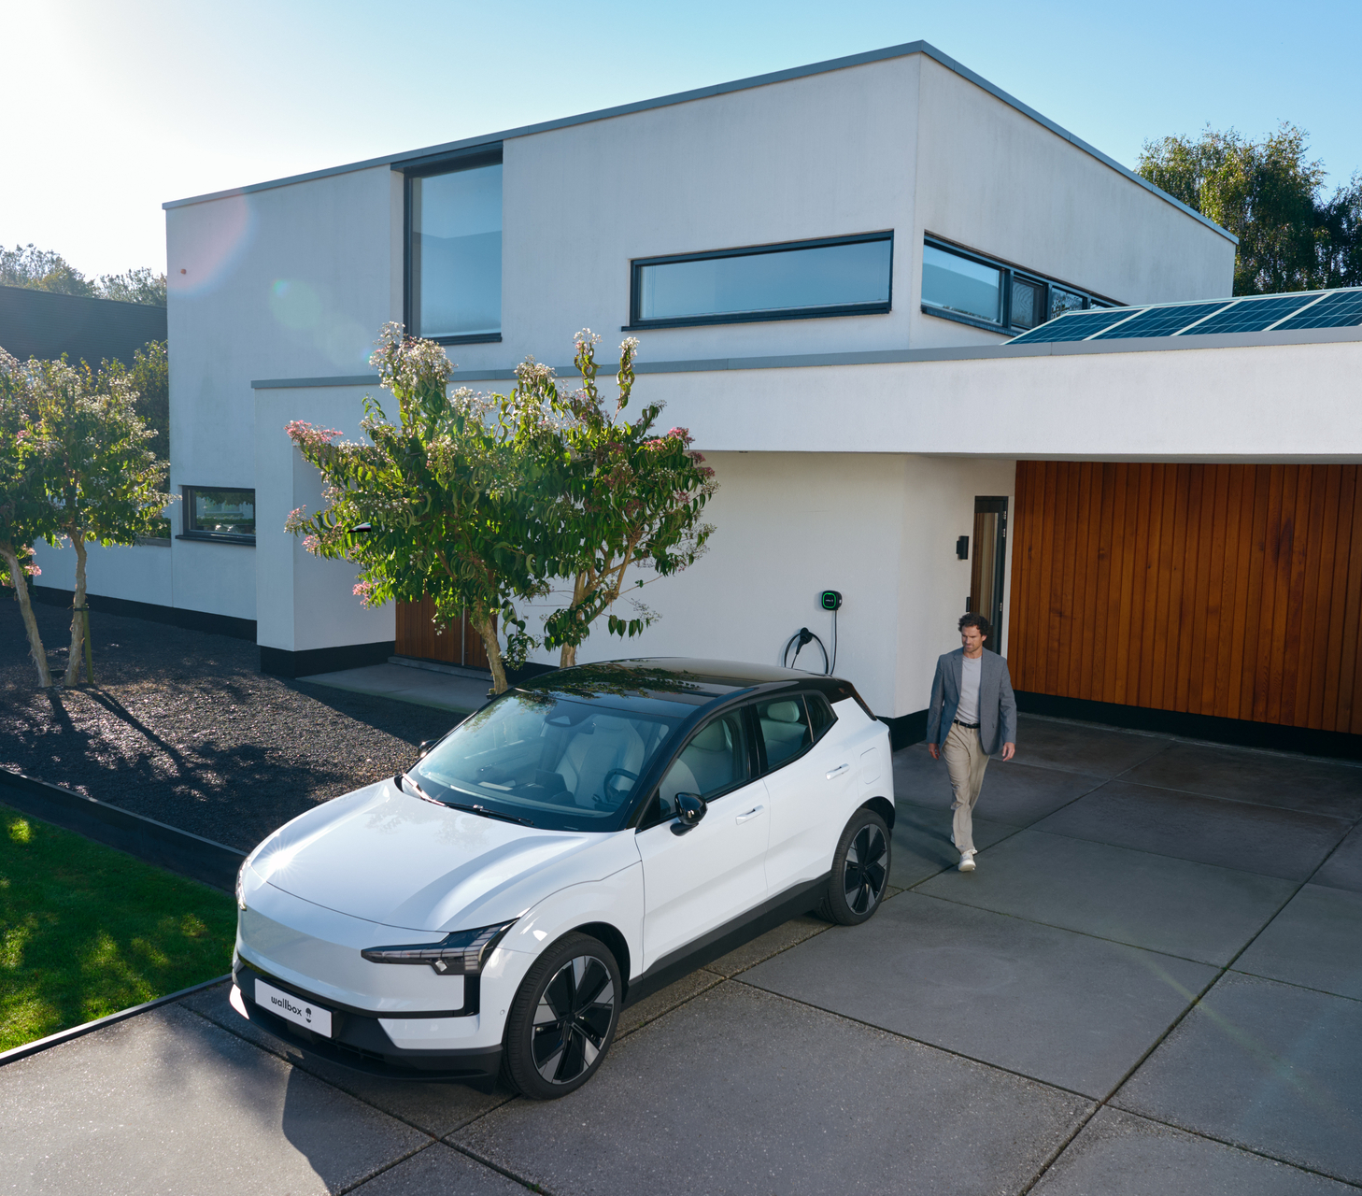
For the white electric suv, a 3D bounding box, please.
[{"bbox_3d":[-0.409,1.320,6.928,1.900,1.550,4.230,6,8,37],"label":"white electric suv"}]

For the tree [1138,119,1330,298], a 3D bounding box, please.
[{"bbox_3d":[15.681,-7.150,33.984,6.500,12.600,6.500,4,7,24],"label":"tree"}]

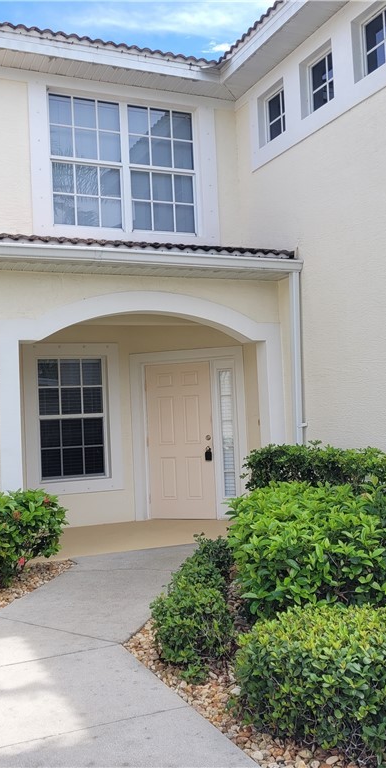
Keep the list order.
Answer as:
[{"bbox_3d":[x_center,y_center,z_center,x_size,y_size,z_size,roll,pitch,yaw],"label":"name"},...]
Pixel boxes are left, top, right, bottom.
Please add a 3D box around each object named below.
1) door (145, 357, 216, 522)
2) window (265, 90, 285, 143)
[{"bbox_3d":[-0.161,0.760,10.156,0.915,2.040,0.080,-4,-3,20],"label":"door"},{"bbox_3d":[1.014,-3.110,8.921,0.100,0.610,0.595,-1,-3,-24],"label":"window"}]

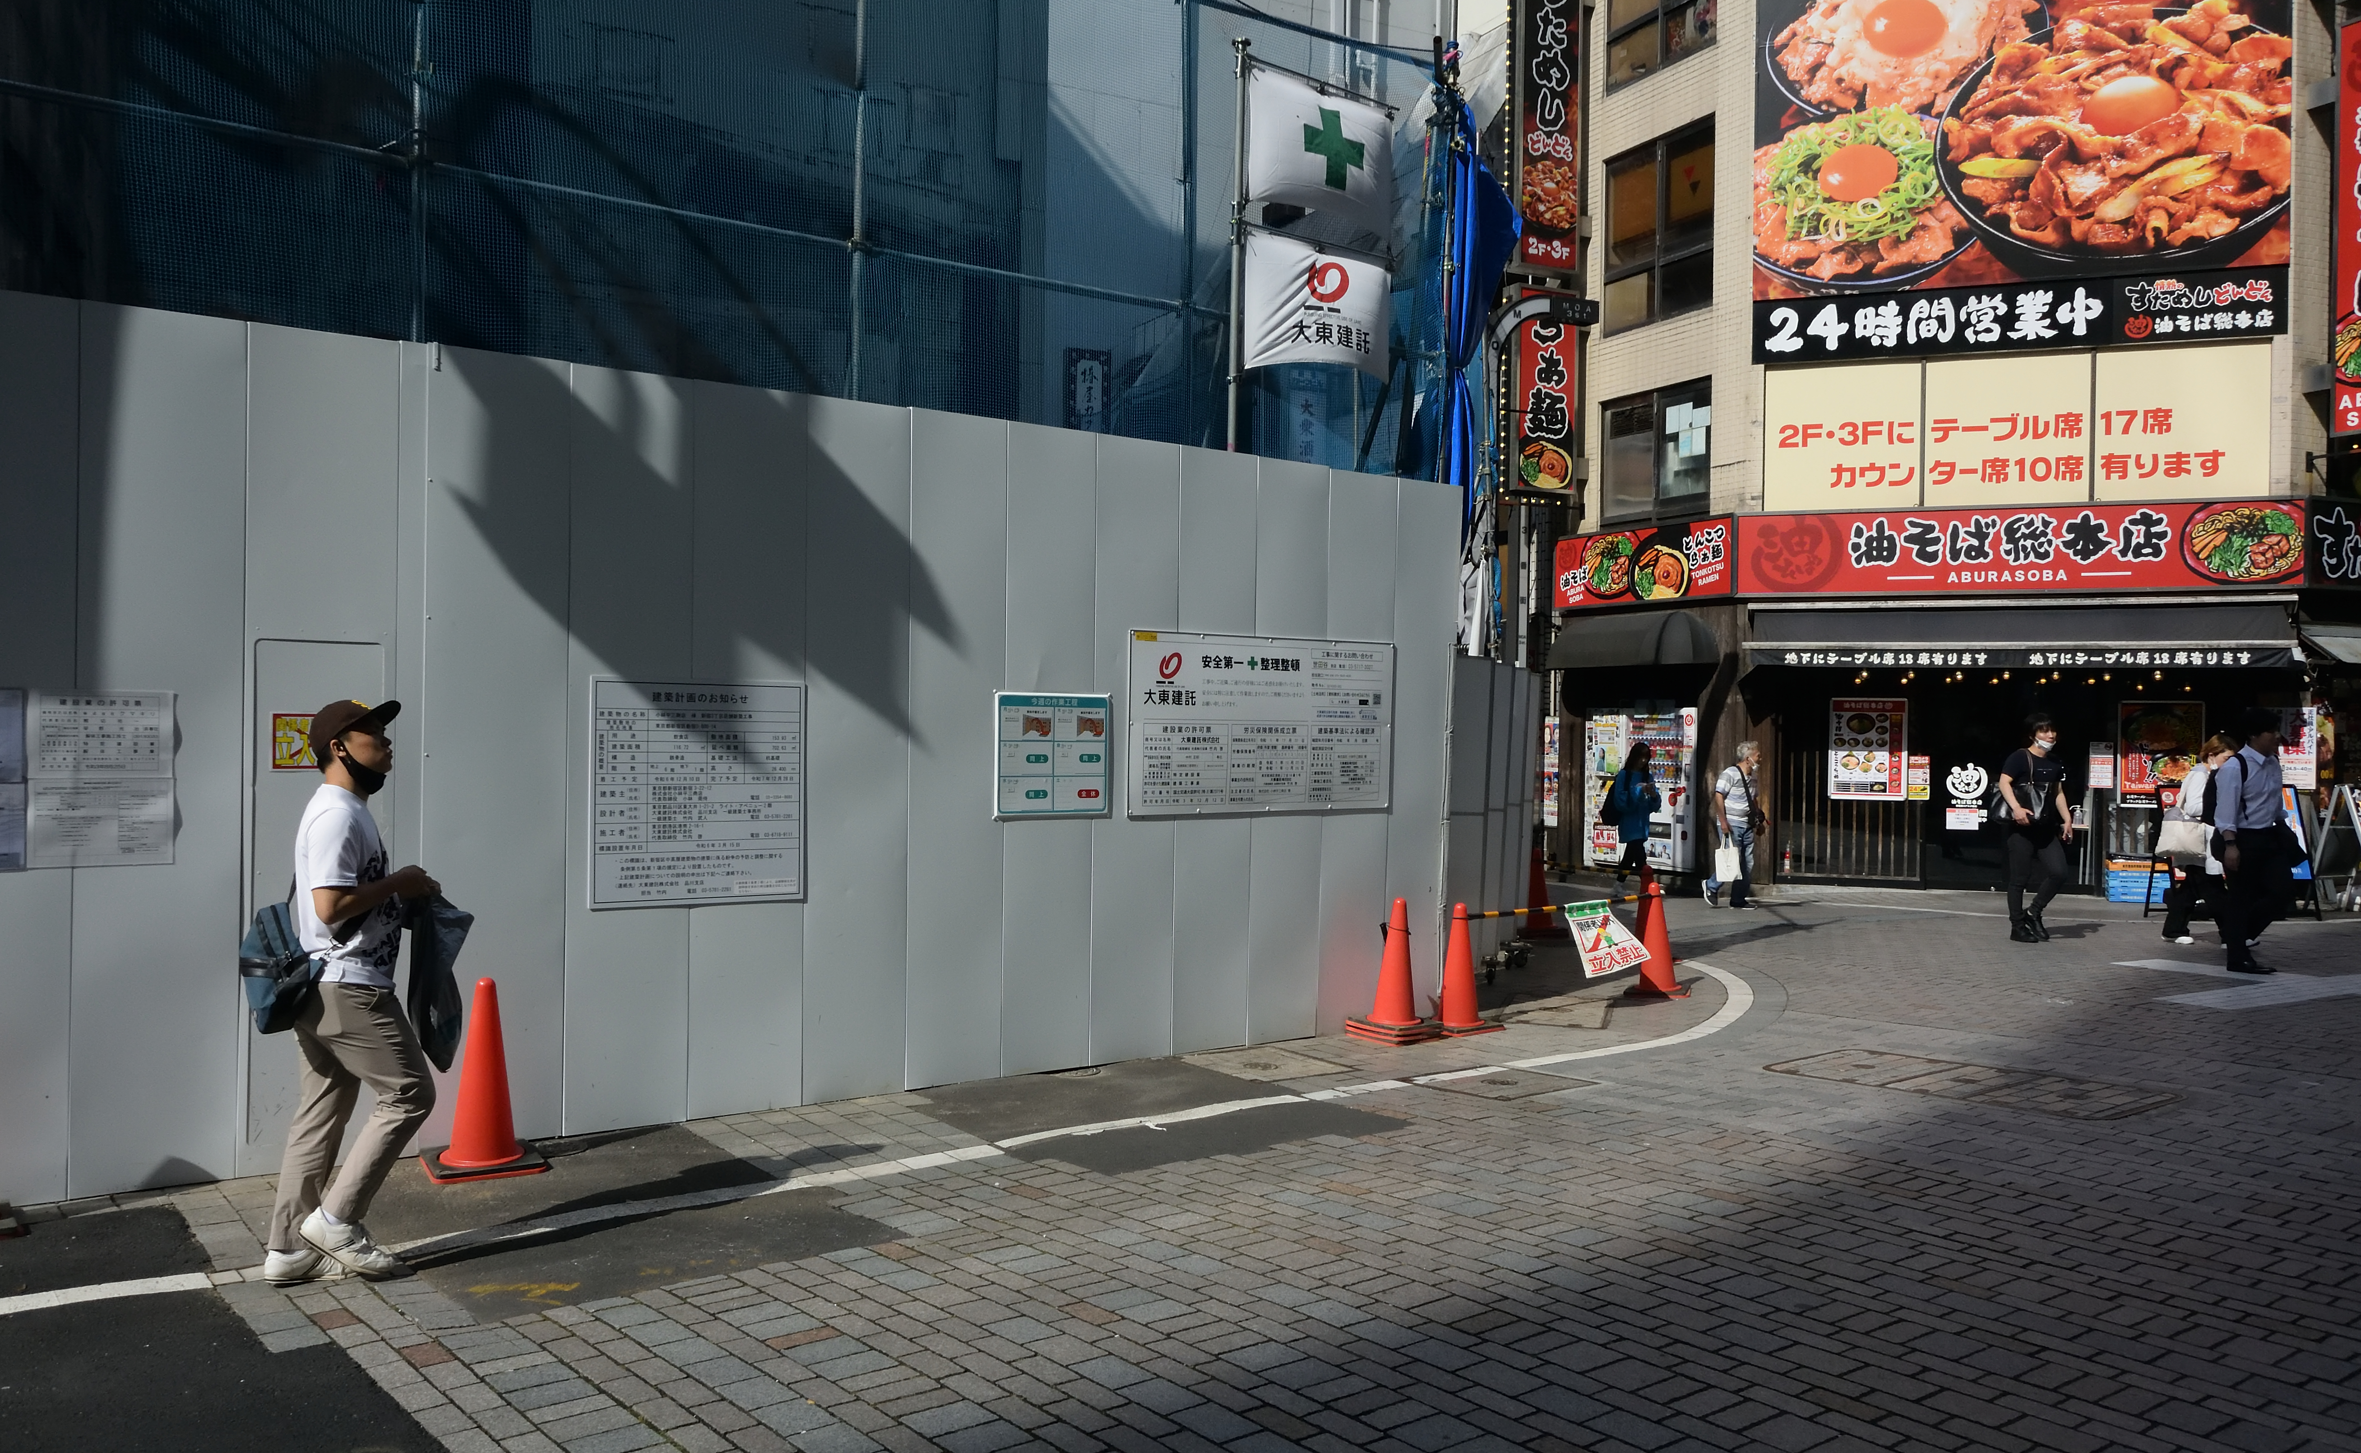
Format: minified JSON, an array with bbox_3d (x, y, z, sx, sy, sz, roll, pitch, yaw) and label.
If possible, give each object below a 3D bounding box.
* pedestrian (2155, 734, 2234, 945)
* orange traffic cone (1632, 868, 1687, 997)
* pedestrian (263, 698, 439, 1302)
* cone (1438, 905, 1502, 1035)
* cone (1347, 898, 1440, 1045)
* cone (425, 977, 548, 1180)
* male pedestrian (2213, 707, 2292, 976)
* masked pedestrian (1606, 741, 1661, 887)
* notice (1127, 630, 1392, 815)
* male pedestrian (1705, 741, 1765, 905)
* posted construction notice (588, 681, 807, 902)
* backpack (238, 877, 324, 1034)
[{"bbox_3d":[8.130,0.896,14.150,0.620,1.640,0.500,1,0,25],"label":"pedestrian"},{"bbox_3d":[2.982,1.324,11.060,0.365,0.695,0.365,1,0,35],"label":"orange traffic cone"},{"bbox_3d":[-2.433,0.763,5.190,0.540,1.680,0.520,1,0,-17],"label":"pedestrian"},{"bbox_3d":[1.519,1.305,9.630,0.380,0.695,0.380,1,0,35],"label":"cone"},{"bbox_3d":[1.145,1.278,9.401,0.380,0.740,0.380,1,0,37],"label":"cone"},{"bbox_3d":[-2.518,1.255,6.431,0.390,0.690,0.390,1,0,-25],"label":"cone"},{"bbox_3d":[7.579,0.785,12.500,0.570,1.820,0.520,1,0,28],"label":"male pedestrian"},{"bbox_3d":[4.569,0.937,17.900,0.500,1.570,0.500,1,0,32],"label":"masked pedestrian"},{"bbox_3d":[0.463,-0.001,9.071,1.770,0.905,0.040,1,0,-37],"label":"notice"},{"bbox_3d":[5.385,0.937,17.200,0.560,1.610,0.500,1,0,20],"label":"male pedestrian"},{"bbox_3d":[-1.949,0.275,7.245,0.915,0.910,0.040,1,0,-37],"label":"posted construction notice"},{"bbox_3d":[-2.590,0.671,5.090,0.190,0.410,0.270,1,0,-32],"label":"backpack"}]

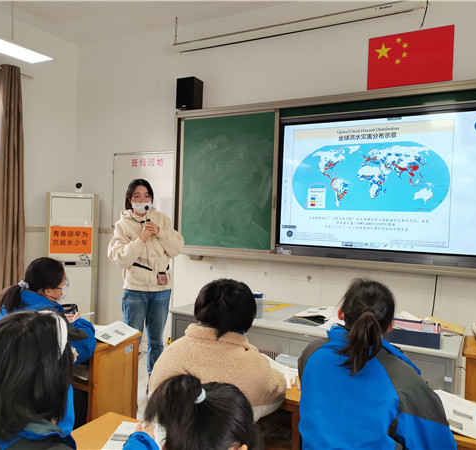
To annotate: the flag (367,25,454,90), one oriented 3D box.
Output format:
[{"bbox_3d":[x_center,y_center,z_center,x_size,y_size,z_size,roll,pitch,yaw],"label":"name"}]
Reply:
[{"bbox_3d":[1.390,-1.348,3.658,0.651,0.430,0.012,2,1,29],"label":"flag"}]

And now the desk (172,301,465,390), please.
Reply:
[{"bbox_3d":[0.465,0.980,2.813,1.650,0.805,0.679,2,1,29],"label":"desk"}]

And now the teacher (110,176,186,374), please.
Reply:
[{"bbox_3d":[-0.722,0.490,3.506,0.560,1.689,0.380,2,1,-12],"label":"teacher"}]

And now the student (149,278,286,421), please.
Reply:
[{"bbox_3d":[-0.078,0.783,1.673,0.520,1.180,0.600,2,1,29],"label":"student"}]

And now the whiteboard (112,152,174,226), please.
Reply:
[{"bbox_3d":[-1.010,-0.378,4.947,0.950,0.831,0.020,2,1,29],"label":"whiteboard"}]

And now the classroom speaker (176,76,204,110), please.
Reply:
[{"bbox_3d":[-0.488,-1.313,4.565,0.207,0.295,0.170,2,1,29],"label":"classroom speaker"}]

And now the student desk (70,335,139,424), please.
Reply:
[{"bbox_3d":[-1.151,0.952,2.586,1.200,0.750,0.400,2,1,29],"label":"student desk"}]

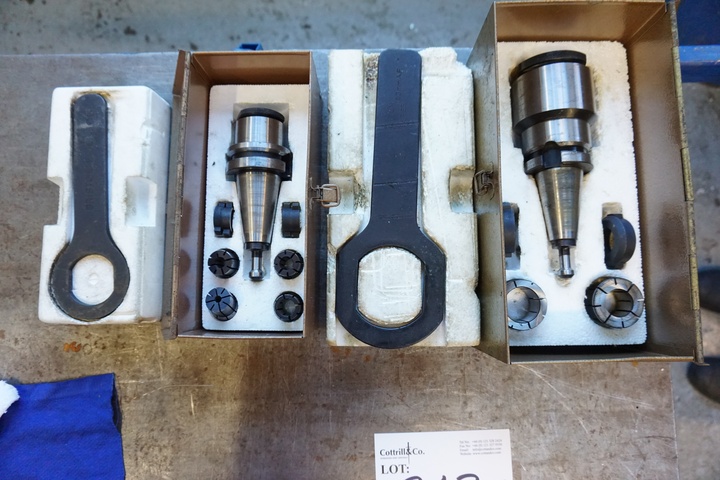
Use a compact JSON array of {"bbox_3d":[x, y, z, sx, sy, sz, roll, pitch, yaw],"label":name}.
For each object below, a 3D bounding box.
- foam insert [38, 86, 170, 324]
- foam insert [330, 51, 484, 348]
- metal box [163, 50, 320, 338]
[{"bbox_3d":[-0.272,-0.036,0.523,0.100,0.060,0.245,-1,84,0],"label":"foam insert"},{"bbox_3d":[0.043,-0.045,0.519,0.150,0.064,0.307,0,84,0],"label":"foam insert"},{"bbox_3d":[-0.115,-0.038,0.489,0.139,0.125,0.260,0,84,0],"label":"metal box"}]

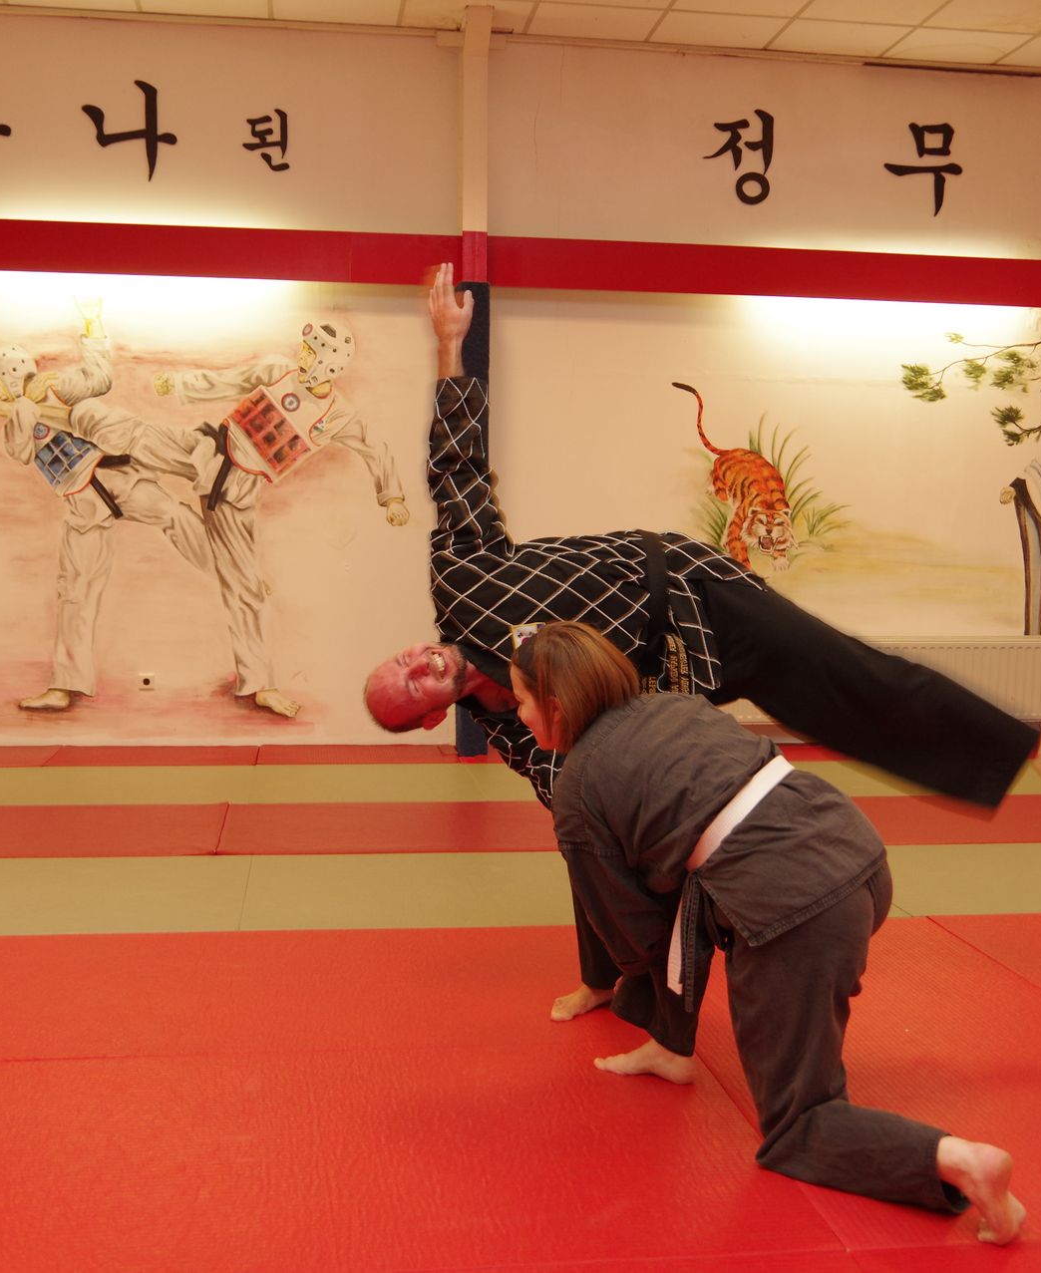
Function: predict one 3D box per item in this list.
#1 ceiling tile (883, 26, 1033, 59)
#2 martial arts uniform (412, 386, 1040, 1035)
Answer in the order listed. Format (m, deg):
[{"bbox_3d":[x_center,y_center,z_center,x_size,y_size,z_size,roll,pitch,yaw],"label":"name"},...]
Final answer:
[{"bbox_3d":[2.304,-3.117,7.543,0.635,0.020,0.460,0,4,-8],"label":"ceiling tile"},{"bbox_3d":[0.542,0.111,3.499,1.500,1.460,0.600,1,4,1],"label":"martial arts uniform"}]

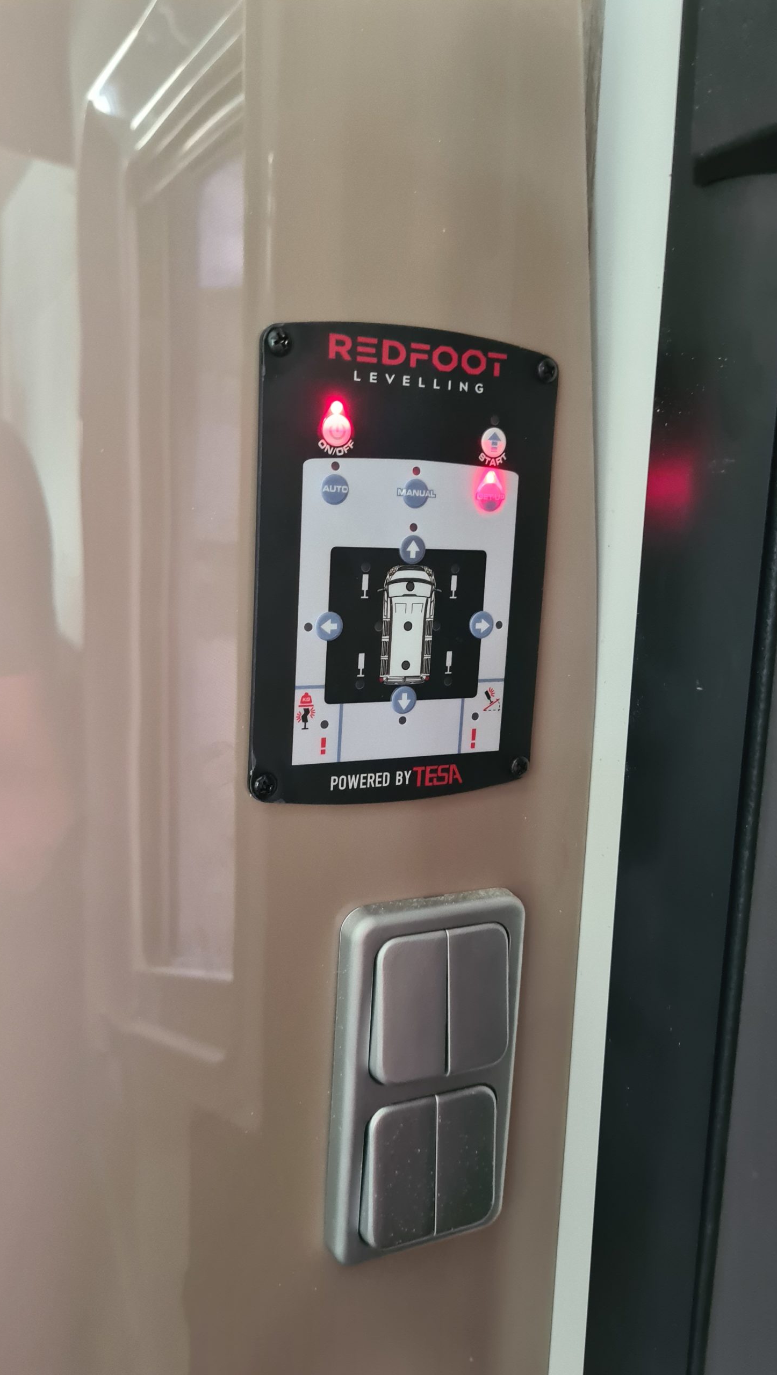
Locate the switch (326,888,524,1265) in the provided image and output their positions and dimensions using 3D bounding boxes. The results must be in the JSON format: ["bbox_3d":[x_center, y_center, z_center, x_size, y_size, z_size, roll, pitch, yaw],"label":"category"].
[{"bbox_3d":[0.013,0.116,0.306,0.057,0.110,0.015,-2,12,-25],"label":"switch"}]

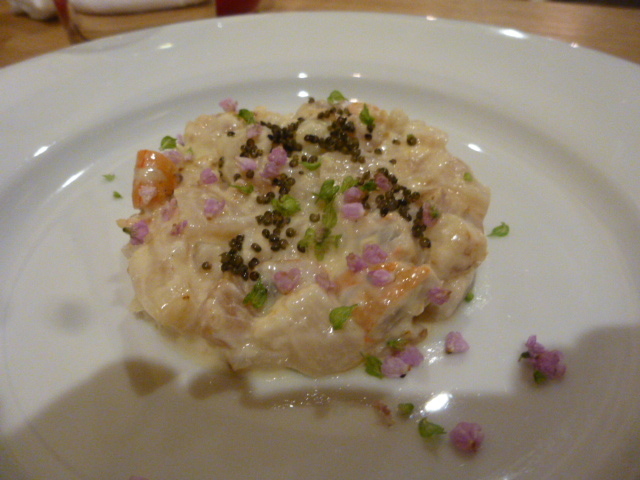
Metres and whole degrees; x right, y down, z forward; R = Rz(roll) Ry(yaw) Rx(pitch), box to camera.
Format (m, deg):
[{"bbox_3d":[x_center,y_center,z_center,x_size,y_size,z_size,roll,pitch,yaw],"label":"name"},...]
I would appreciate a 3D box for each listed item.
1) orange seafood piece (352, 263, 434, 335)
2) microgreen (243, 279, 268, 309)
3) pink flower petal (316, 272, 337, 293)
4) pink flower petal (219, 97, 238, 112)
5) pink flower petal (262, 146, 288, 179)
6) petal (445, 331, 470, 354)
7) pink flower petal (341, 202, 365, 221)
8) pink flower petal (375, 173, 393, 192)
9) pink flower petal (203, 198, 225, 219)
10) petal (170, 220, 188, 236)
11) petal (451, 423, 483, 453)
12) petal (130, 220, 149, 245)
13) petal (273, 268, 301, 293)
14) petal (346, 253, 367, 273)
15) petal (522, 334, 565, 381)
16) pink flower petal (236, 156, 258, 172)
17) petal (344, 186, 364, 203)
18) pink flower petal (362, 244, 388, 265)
[{"bbox_3d":[0.019,0.015,0.121,0.019,0.008,0.012,-33,52,-30],"label":"orange seafood piece"},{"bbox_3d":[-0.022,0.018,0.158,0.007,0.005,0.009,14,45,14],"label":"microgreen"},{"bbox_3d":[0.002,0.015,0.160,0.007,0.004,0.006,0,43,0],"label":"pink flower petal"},{"bbox_3d":[-0.038,-0.056,0.190,0.008,0.005,0.005,0,43,0],"label":"pink flower petal"},{"bbox_3d":[-0.013,-0.023,0.134,0.006,0.004,0.009,17,45,18],"label":"pink flower petal"},{"bbox_3d":[0.038,0.028,0.127,0.007,0.004,0.005,0,43,0],"label":"petal"},{"bbox_3d":[0.009,-0.007,0.119,0.006,0.003,0.004,3,43,4],"label":"pink flower petal"},{"bbox_3d":[0.018,-0.016,0.128,0.005,0.003,0.005,6,43,7],"label":"pink flower petal"},{"bbox_3d":[-0.032,-0.009,0.138,0.007,0.003,0.005,0,43,0],"label":"pink flower petal"},{"bbox_3d":[-0.043,-0.003,0.140,0.005,0.002,0.005,0,43,0],"label":"petal"},{"bbox_3d":[0.031,0.041,0.096,0.007,0.005,0.005,25,48,25],"label":"petal"},{"bbox_3d":[-0.057,-0.002,0.146,0.006,0.005,0.006,0,43,0],"label":"petal"},{"bbox_3d":[-0.007,0.010,0.107,0.006,0.003,0.005,-4,43,-4],"label":"petal"},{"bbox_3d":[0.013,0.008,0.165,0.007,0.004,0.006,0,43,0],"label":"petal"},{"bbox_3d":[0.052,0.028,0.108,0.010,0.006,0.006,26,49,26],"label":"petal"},{"bbox_3d":[-0.021,-0.022,0.135,0.006,0.003,0.004,-7,43,-8],"label":"pink flower petal"},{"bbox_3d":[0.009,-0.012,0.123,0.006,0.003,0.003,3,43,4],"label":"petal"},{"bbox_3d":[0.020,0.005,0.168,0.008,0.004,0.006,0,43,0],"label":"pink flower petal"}]

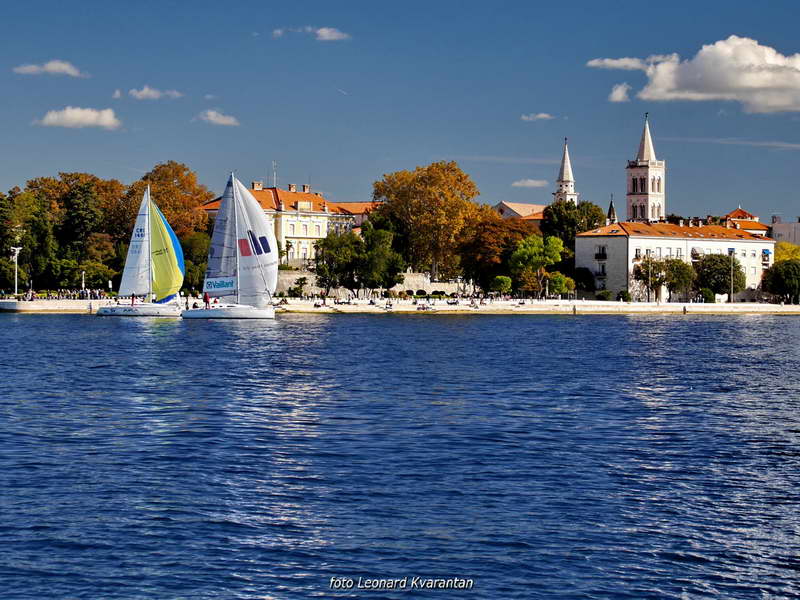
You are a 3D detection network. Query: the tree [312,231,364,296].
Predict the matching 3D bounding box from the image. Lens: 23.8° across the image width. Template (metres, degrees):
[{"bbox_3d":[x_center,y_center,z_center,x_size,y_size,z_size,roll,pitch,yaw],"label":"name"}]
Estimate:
[{"bbox_3d":[-9.740,-5.700,300.000,8.230,10.610,7.820,0,0,0],"label":"tree"}]

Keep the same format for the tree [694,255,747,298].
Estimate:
[{"bbox_3d":[49.630,-3.400,293.000,8.190,7.270,8.190,0,0,0],"label":"tree"}]

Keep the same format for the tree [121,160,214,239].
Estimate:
[{"bbox_3d":[-40.850,-12.390,333.000,15.810,24.250,15.000,0,0,0],"label":"tree"}]

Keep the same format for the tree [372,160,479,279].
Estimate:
[{"bbox_3d":[4.640,-14.290,345.000,19.300,22.210,18.330,0,0,0],"label":"tree"}]

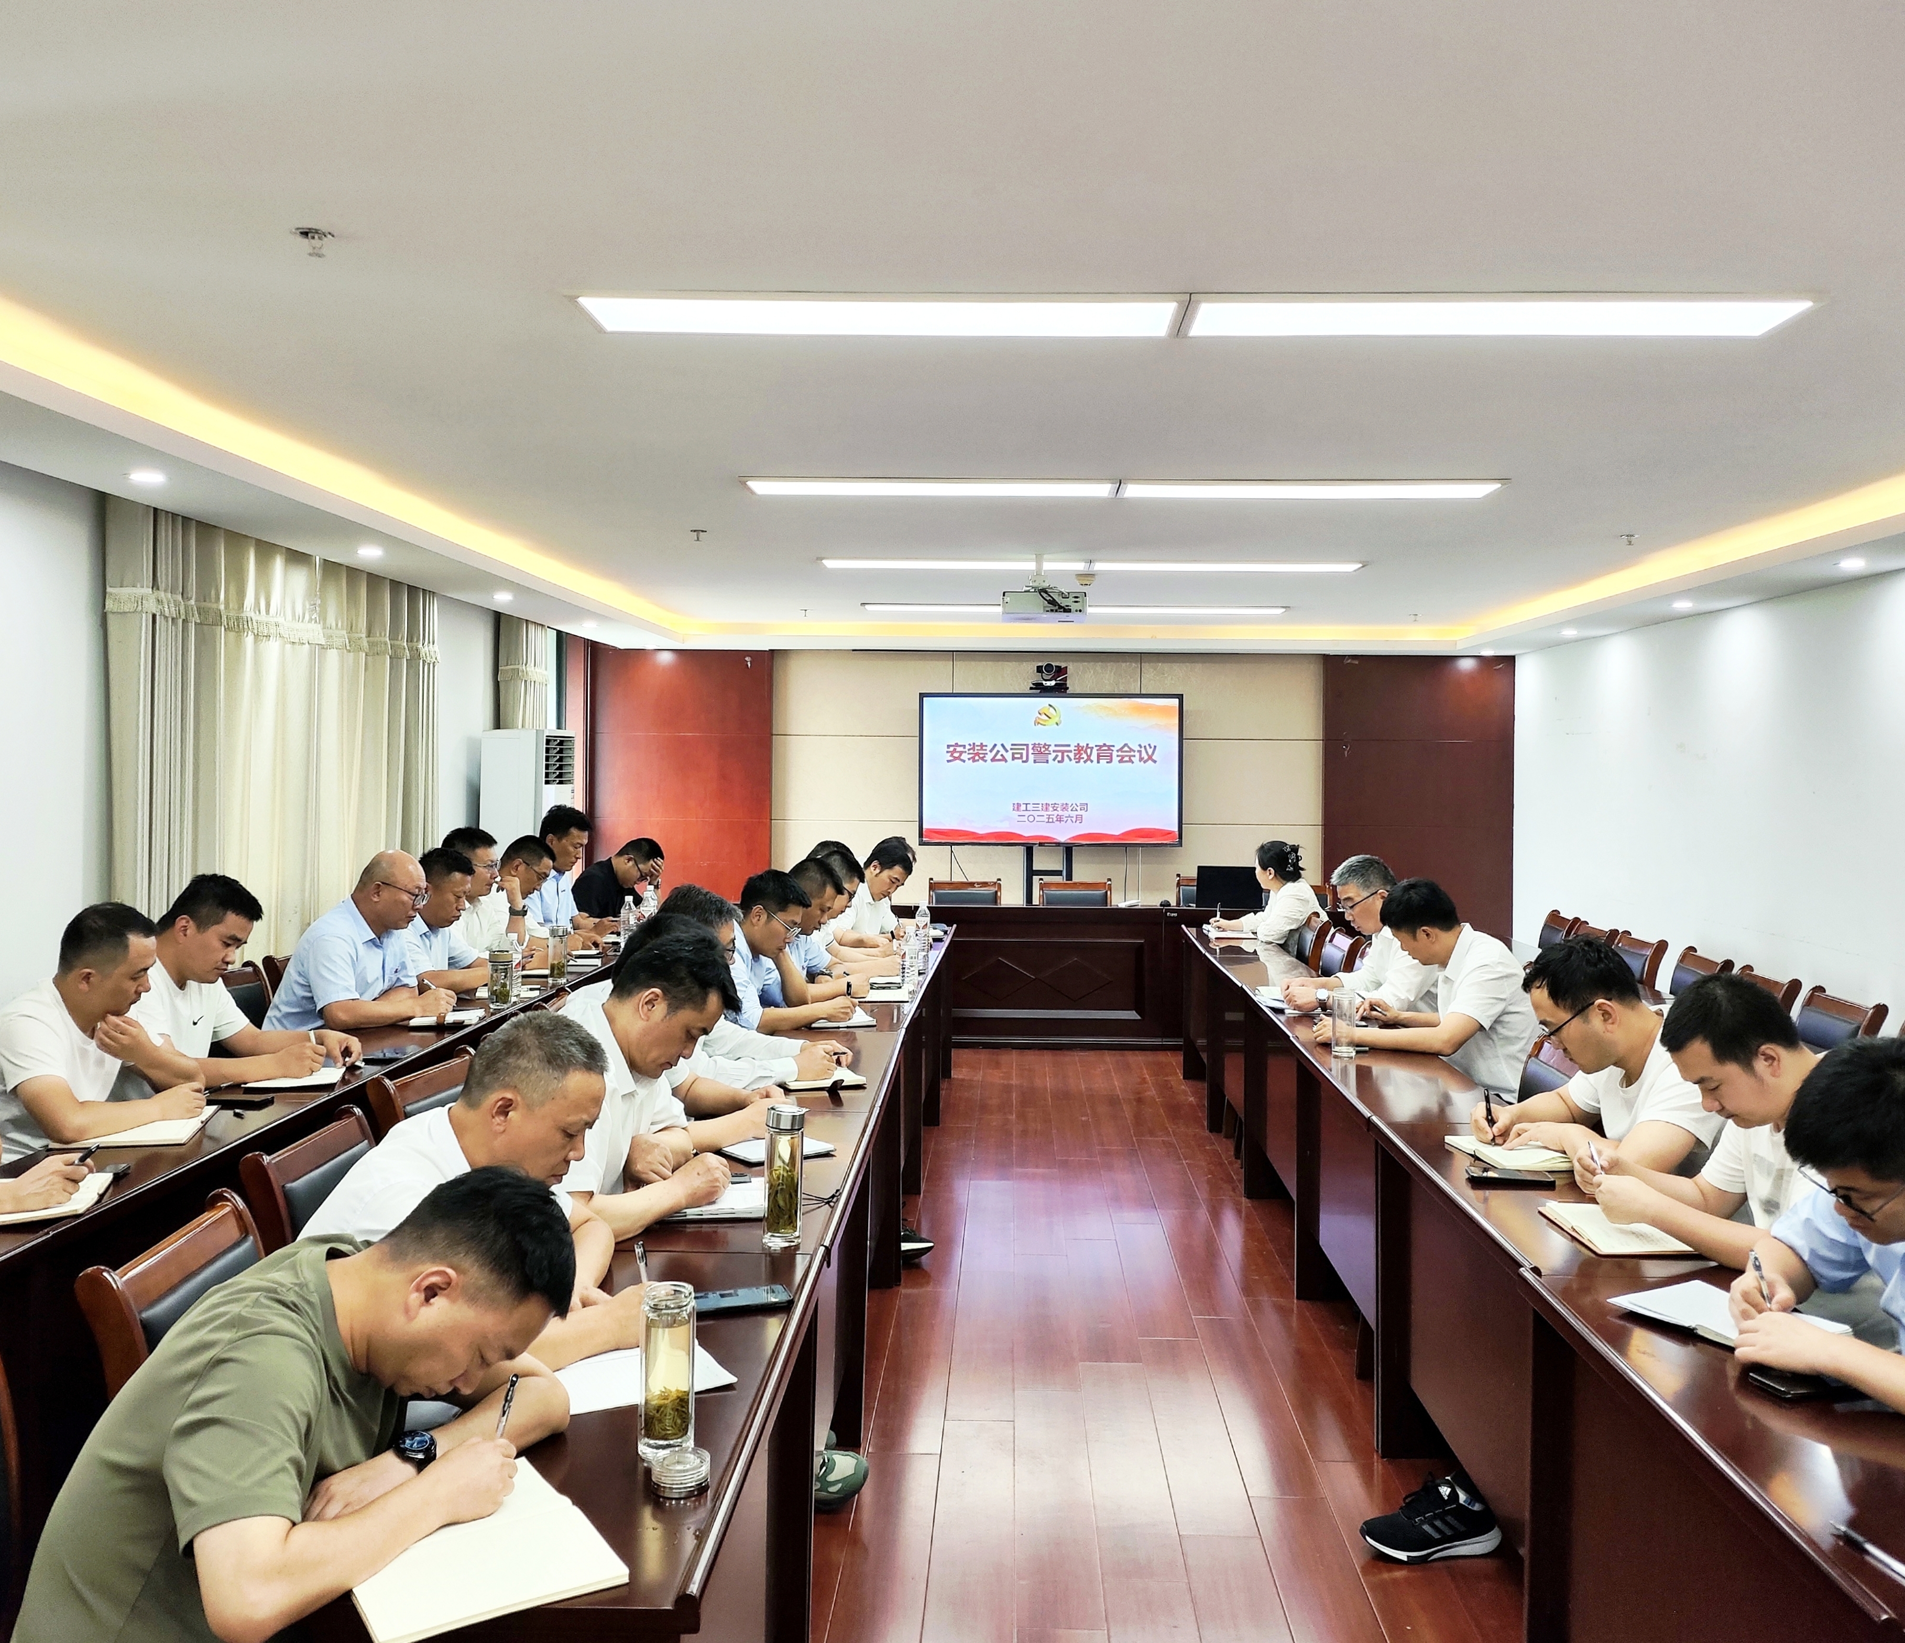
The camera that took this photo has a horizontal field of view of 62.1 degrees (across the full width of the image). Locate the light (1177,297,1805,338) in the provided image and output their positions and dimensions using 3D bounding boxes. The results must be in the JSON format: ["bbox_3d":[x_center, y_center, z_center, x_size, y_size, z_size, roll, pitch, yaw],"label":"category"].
[{"bbox_3d":[1.064,-1.018,3.157,1.200,0.050,0.300,1,2,2],"label":"light"}]

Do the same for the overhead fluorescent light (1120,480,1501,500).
[{"bbox_3d":[1.135,-1.078,5.054,1.200,0.050,0.300,1,2,2],"label":"overhead fluorescent light"}]

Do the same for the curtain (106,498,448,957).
[{"bbox_3d":[-2.384,0.141,5.941,0.150,2.200,2.550,1,2,2],"label":"curtain"}]

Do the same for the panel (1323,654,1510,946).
[{"bbox_3d":[3.100,0.077,10.644,1.280,2.370,0.050,1,2,2],"label":"panel"}]

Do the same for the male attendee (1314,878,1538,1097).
[{"bbox_3d":[1.418,0.772,4.635,0.780,1.210,0.520,1,2,7],"label":"male attendee"}]

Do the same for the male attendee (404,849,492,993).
[{"bbox_3d":[-1.867,0.697,5.548,0.750,1.210,0.500,1,2,7],"label":"male attendee"}]

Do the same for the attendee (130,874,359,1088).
[{"bbox_3d":[-1.859,0.745,4.028,0.800,1.220,0.520,1,2,12],"label":"attendee"}]

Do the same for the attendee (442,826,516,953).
[{"bbox_3d":[-1.836,0.702,6.005,0.660,1.330,0.520,1,2,12],"label":"attendee"}]

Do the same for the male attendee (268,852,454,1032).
[{"bbox_3d":[-1.837,0.708,4.807,0.770,1.240,0.520,1,2,7],"label":"male attendee"}]

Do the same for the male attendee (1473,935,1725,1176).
[{"bbox_3d":[1.441,0.872,3.357,0.700,1.260,0.550,1,2,-3],"label":"male attendee"}]

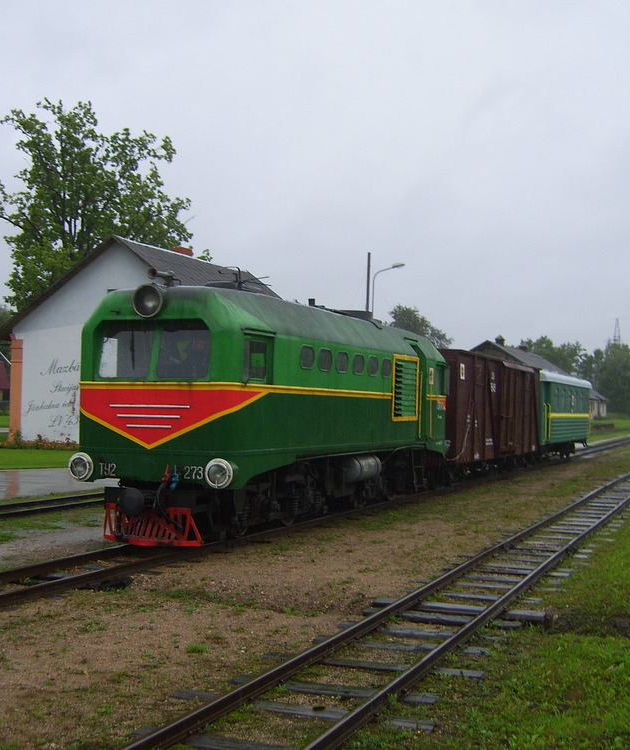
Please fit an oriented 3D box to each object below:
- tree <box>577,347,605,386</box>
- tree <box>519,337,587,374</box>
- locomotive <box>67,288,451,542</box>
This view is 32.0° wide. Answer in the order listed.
[{"bbox_3d":[36.426,1.091,144.834,4.200,9.720,4.200,1,-2,14],"label":"tree"},{"bbox_3d":[31.262,0.379,144.814,9.500,10.940,9.500,1,-2,12],"label":"tree"},{"bbox_3d":[-0.194,0.563,17.505,2.350,3.320,10.600,0,-2,20],"label":"locomotive"}]

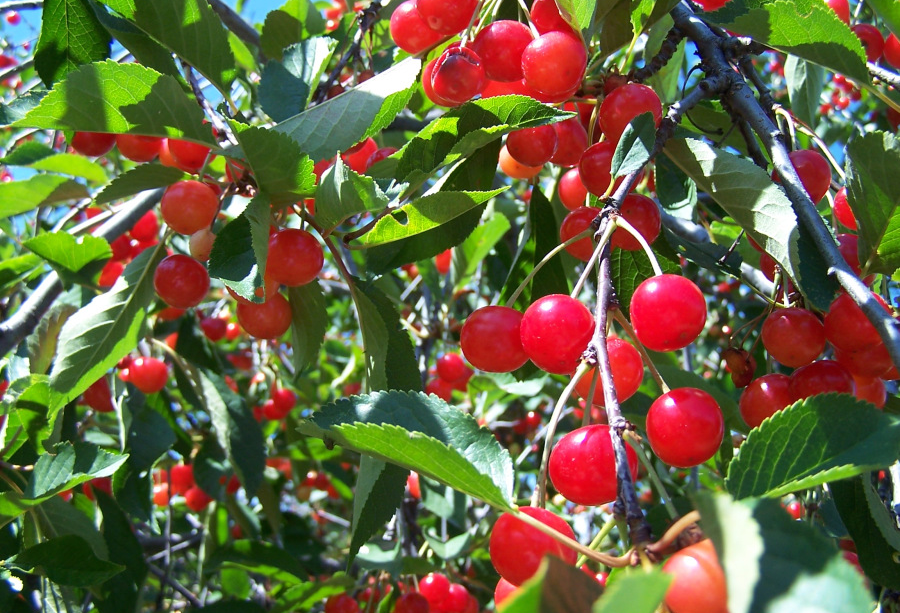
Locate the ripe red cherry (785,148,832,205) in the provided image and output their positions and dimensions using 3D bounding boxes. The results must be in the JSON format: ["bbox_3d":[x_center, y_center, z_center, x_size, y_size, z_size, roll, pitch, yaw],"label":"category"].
[{"bbox_3d":[0.130,-0.048,0.364,0.021,0.021,0.021,0,-15,0],"label":"ripe red cherry"}]

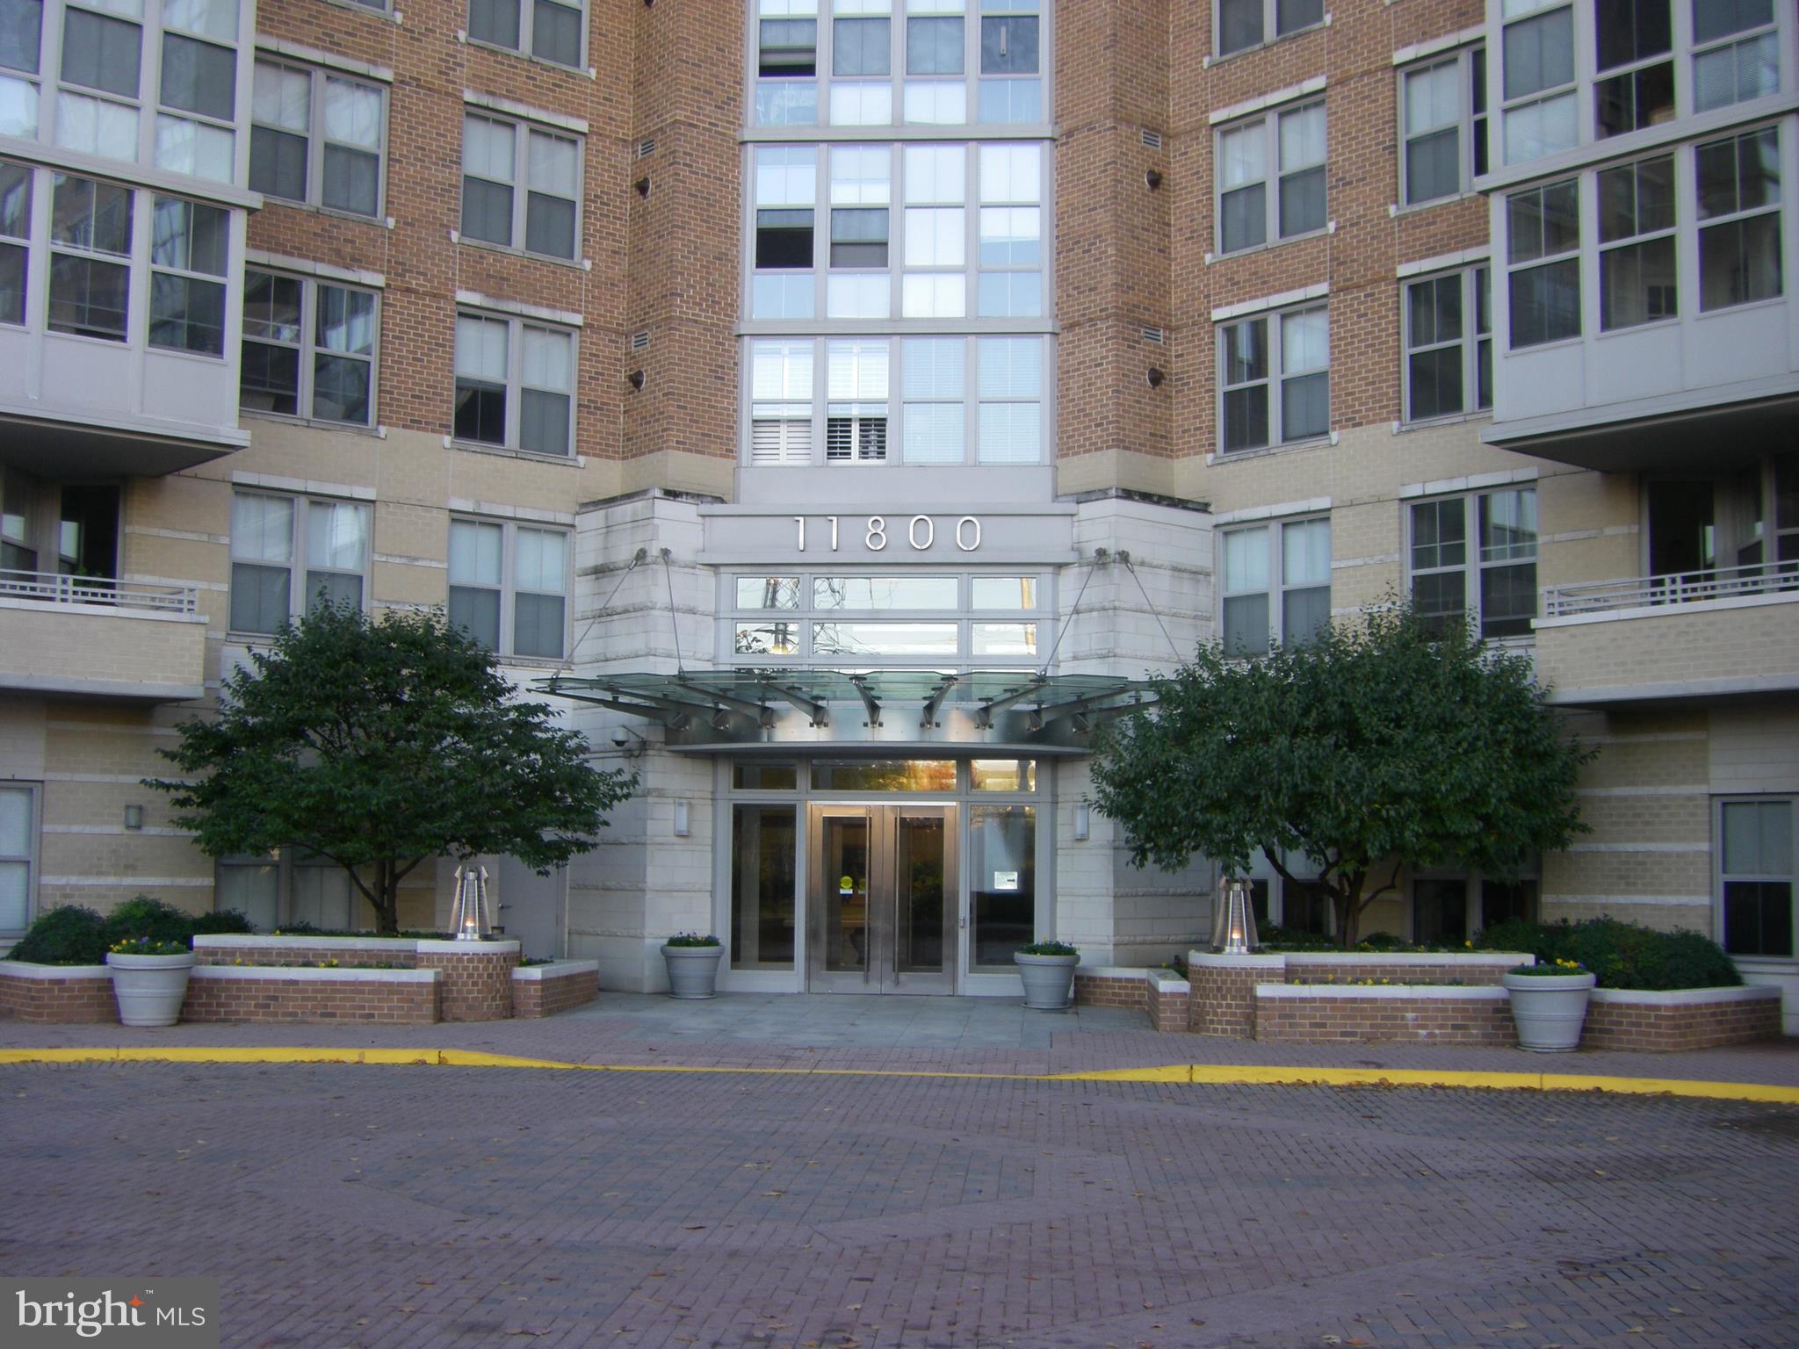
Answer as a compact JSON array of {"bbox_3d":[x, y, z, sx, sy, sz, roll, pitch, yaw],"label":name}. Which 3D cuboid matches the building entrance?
[{"bbox_3d":[-0.227,2.931,28.438,1.938,2.462,0.150,0,-5,4],"label":"building entrance"}]

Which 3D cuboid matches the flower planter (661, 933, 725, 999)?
[{"bbox_3d":[-2.565,3.620,27.175,0.778,0.777,0.778,0,-5,4],"label":"flower planter"}]

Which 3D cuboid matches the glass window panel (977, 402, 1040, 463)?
[{"bbox_3d":[1.513,-3.359,30.324,0.892,0.848,0.060,0,-5,4],"label":"glass window panel"}]

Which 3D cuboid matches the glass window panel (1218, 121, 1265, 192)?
[{"bbox_3d":[4.588,-6.924,29.165,0.060,0.839,0.777,5,-7,-42],"label":"glass window panel"}]

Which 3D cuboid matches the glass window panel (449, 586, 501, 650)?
[{"bbox_3d":[-5.497,-0.722,28.301,0.755,0.801,0.060,5,-7,-41],"label":"glass window panel"}]

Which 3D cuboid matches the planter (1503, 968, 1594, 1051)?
[{"bbox_3d":[6.106,3.171,20.569,0.830,0.720,0.830,0,-5,4],"label":"planter"}]

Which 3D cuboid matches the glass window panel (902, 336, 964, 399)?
[{"bbox_3d":[0.471,-4.289,30.480,0.857,0.873,0.060,0,-5,4],"label":"glass window panel"}]

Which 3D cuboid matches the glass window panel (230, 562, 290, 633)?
[{"bbox_3d":[-7.702,-0.903,26.335,0.752,0.820,0.060,5,-7,-40],"label":"glass window panel"}]

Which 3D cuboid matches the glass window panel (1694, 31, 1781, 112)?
[{"bbox_3d":[8.172,-5.873,21.311,0.050,0.610,0.890,5,-7,-41],"label":"glass window panel"}]

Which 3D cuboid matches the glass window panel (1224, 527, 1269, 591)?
[{"bbox_3d":[4.518,-1.489,28.400,0.060,0.809,0.762,5,-7,-41],"label":"glass window panel"}]

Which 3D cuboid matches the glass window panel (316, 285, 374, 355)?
[{"bbox_3d":[-6.956,-4.452,27.383,0.780,0.780,0.050,5,-7,-41],"label":"glass window panel"}]

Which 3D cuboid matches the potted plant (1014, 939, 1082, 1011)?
[{"bbox_3d":[1.727,3.491,25.424,0.760,0.755,0.760,0,-5,4],"label":"potted plant"}]

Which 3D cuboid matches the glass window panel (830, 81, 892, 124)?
[{"bbox_3d":[-0.520,-7.815,29.870,0.840,0.611,0.060,0,-5,4],"label":"glass window panel"}]

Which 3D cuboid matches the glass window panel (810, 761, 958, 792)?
[{"bbox_3d":[-0.192,1.289,27.749,1.868,0.389,0.060,0,-5,4],"label":"glass window panel"}]

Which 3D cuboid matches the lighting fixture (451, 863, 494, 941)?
[{"bbox_3d":[-4.625,2.465,23.591,0.456,0.824,0.456,0,-5,4],"label":"lighting fixture"}]

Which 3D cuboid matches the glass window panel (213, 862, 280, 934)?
[{"bbox_3d":[-7.760,2.673,25.990,0.766,0.791,0.060,5,-7,-40],"label":"glass window panel"}]

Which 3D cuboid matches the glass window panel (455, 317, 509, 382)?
[{"bbox_3d":[-5.489,-4.289,28.651,0.775,0.790,0.050,5,-7,-41],"label":"glass window panel"}]

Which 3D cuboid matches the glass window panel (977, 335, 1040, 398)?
[{"bbox_3d":[1.493,-4.165,29.634,0.848,0.845,0.060,0,-5,4],"label":"glass window panel"}]

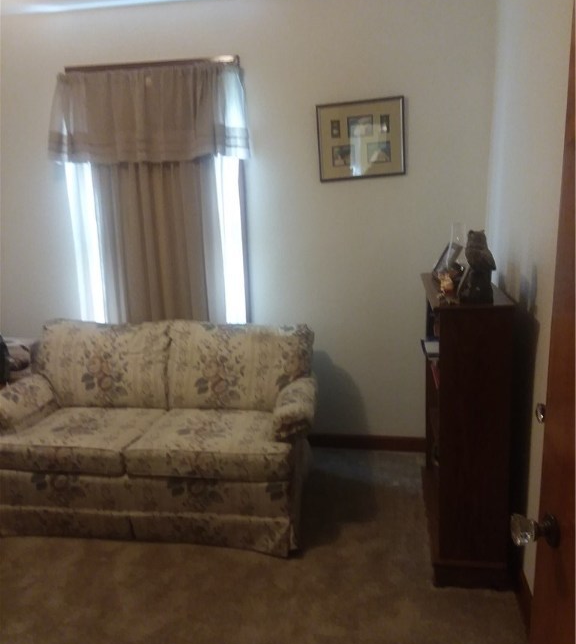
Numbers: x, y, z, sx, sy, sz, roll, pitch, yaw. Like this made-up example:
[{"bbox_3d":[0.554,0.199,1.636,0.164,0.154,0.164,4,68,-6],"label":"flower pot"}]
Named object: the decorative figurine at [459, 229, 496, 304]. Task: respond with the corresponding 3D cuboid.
[{"bbox_3d":[0.653,-0.188,2.043,0.110,0.252,0.100,-6,11,-25],"label":"decorative figurine"}]

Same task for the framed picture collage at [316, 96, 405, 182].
[{"bbox_3d":[0.391,-0.970,3.195,0.455,0.397,0.030,-2,9,10],"label":"framed picture collage"}]

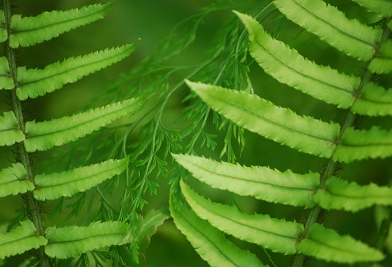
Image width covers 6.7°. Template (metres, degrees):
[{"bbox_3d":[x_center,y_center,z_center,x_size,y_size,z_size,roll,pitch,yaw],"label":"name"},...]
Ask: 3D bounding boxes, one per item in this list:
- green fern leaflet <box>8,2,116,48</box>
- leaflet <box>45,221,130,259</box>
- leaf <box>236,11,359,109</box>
[{"bbox_3d":[-0.057,-0.046,1.420,0.046,0.014,0.012,-8,-15,0],"label":"green fern leaflet"},{"bbox_3d":[-0.044,0.044,1.360,0.036,0.015,0.007,-3,-18,-14],"label":"leaflet"},{"bbox_3d":[0.039,-0.030,1.350,0.062,0.011,0.021,35,76,3],"label":"leaf"}]

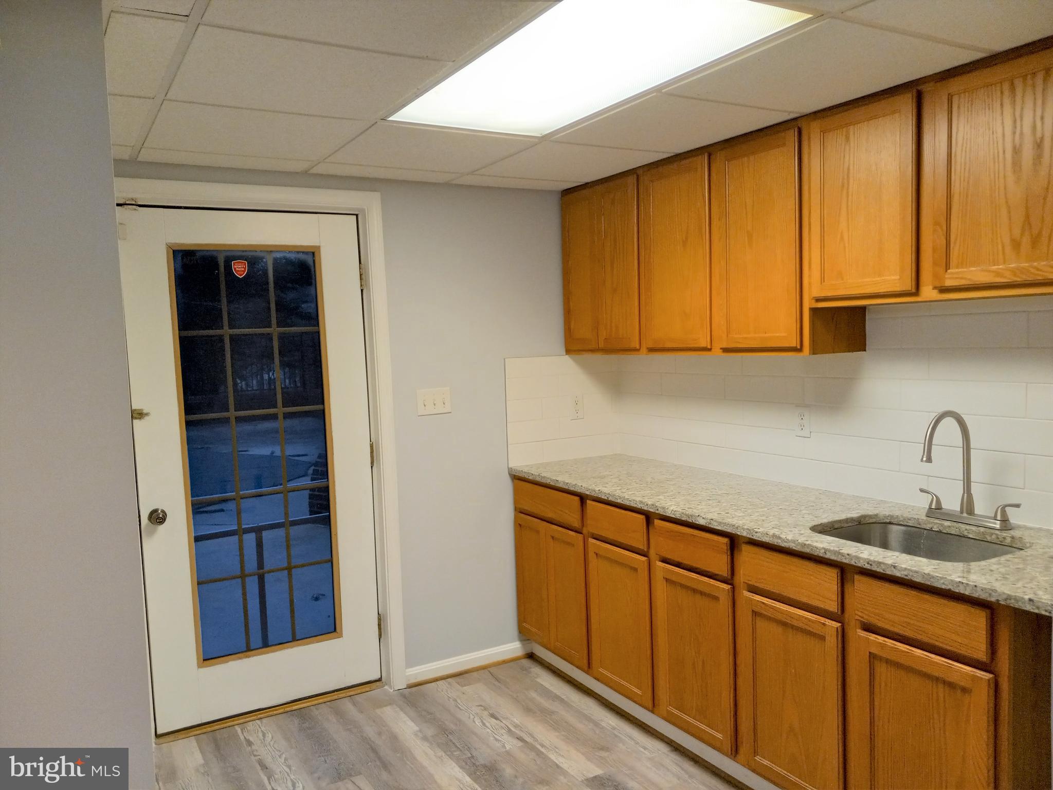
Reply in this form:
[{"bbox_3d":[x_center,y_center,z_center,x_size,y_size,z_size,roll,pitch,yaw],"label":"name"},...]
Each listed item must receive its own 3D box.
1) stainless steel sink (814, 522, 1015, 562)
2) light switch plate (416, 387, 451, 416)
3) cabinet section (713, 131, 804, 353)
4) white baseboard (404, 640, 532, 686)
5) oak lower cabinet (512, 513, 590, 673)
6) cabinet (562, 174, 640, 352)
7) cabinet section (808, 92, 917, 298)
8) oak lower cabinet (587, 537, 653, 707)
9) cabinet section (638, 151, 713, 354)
[{"bbox_3d":[1.089,0.521,2.324,0.369,0.187,0.526,-4,5,-30],"label":"stainless steel sink"},{"bbox_3d":[-0.403,0.028,3.594,0.161,0.114,0.014,-4,5,-30],"label":"light switch plate"},{"bbox_3d":[0.917,-0.526,2.914,0.298,0.724,0.398,-4,5,-30],"label":"cabinet section"},{"bbox_3d":[-0.258,1.210,3.733,0.640,0.080,0.018,-4,5,-30],"label":"white baseboard"},{"bbox_3d":[0.346,0.817,3.724,0.575,0.575,0.581,-4,5,-30],"label":"oak lower cabinet"},{"bbox_3d":[0.447,-0.572,3.727,0.298,0.744,0.576,-4,5,-30],"label":"cabinet"},{"bbox_3d":[1.127,-0.588,2.541,0.298,0.569,0.382,-4,5,-30],"label":"cabinet section"},{"bbox_3d":[0.600,0.838,3.284,0.575,0.564,0.395,-4,5,-30],"label":"oak lower cabinet"},{"bbox_3d":[0.706,-0.547,3.279,0.298,0.730,0.399,-4,5,-30],"label":"cabinet section"}]

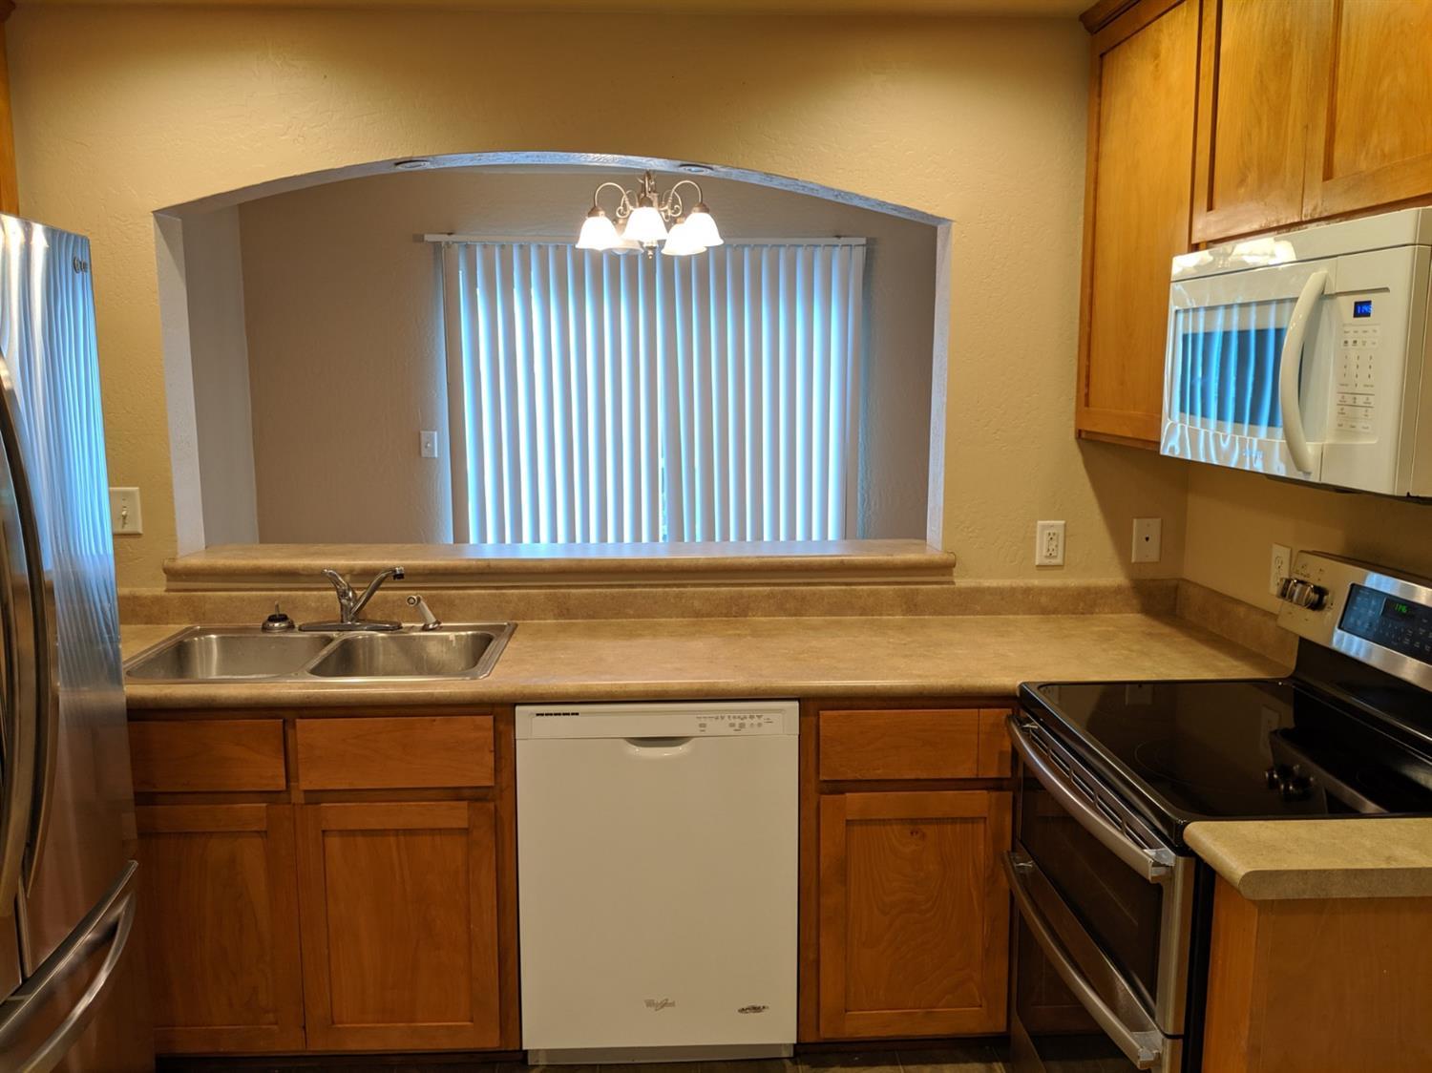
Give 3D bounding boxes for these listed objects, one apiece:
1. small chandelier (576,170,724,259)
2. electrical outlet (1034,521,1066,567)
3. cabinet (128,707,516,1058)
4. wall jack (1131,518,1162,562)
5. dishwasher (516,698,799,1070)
[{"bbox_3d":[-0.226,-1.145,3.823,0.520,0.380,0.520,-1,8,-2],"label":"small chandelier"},{"bbox_3d":[0.885,0.020,2.948,0.073,0.117,0.011,-1,8,-2],"label":"electrical outlet"},{"bbox_3d":[-0.896,0.727,2.686,0.920,0.830,0.600,-1,8,-2],"label":"cabinet"},{"bbox_3d":[1.142,0.013,2.955,0.073,0.117,0.010,-1,8,-2],"label":"wall jack"},{"bbox_3d":[-0.132,0.729,2.712,0.600,0.839,0.600,-1,8,-2],"label":"dishwasher"}]

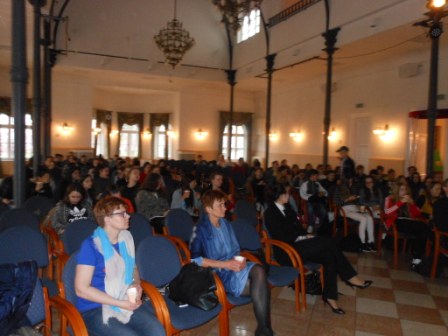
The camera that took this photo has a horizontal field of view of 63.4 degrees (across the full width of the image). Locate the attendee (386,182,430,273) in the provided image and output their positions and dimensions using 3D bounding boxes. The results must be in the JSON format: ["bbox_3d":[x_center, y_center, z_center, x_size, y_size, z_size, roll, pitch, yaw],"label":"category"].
[{"bbox_3d":[2.645,0.809,5.274,0.530,1.200,0.700,0,4,-14],"label":"attendee"}]

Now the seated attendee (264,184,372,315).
[{"bbox_3d":[0.994,0.830,3.975,0.920,1.250,0.580,4,4,37],"label":"seated attendee"}]

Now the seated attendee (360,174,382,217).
[{"bbox_3d":[2.717,0.735,6.702,0.480,1.180,0.760,1,3,-9],"label":"seated attendee"}]

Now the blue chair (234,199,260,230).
[{"bbox_3d":[0.491,0.910,5.033,0.580,0.900,0.580,4,4,41],"label":"blue chair"}]

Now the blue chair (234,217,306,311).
[{"bbox_3d":[0.366,1.032,3.737,0.600,0.850,0.600,-2,5,-44],"label":"blue chair"}]

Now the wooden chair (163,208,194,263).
[{"bbox_3d":[-0.338,0.943,4.149,0.580,0.900,0.580,4,4,37],"label":"wooden chair"}]

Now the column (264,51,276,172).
[{"bbox_3d":[1.544,-1.482,12.433,0.380,4.860,0.380,0,4,-25],"label":"column"}]

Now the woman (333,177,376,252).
[{"bbox_3d":[2.236,0.748,6.333,0.500,1.180,0.800,-1,4,-27],"label":"woman"}]

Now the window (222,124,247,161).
[{"bbox_3d":[0.581,-1.293,19.157,1.450,1.950,0.200,0,4,-25],"label":"window"}]

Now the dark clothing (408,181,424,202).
[{"bbox_3d":[3.463,0.497,6.536,0.420,0.520,0.300,-1,4,-30],"label":"dark clothing"}]

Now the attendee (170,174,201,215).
[{"bbox_3d":[-0.554,0.711,5.903,0.500,1.200,0.780,-2,5,-43],"label":"attendee"}]

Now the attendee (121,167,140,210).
[{"bbox_3d":[-1.448,0.643,5.799,0.800,1.260,0.500,3,4,32],"label":"attendee"}]

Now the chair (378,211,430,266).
[{"bbox_3d":[2.597,0.957,5.192,0.570,0.880,0.570,2,3,9],"label":"chair"}]

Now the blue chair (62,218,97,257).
[{"bbox_3d":[-1.419,0.989,3.987,0.600,0.840,0.600,-2,5,-43],"label":"blue chair"}]

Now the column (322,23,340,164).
[{"bbox_3d":[2.735,-1.231,9.441,0.400,4.760,0.400,0,4,-25],"label":"column"}]

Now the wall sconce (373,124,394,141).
[{"bbox_3d":[5.420,-1.212,12.200,0.280,0.420,0.550,0,4,-24],"label":"wall sconce"}]

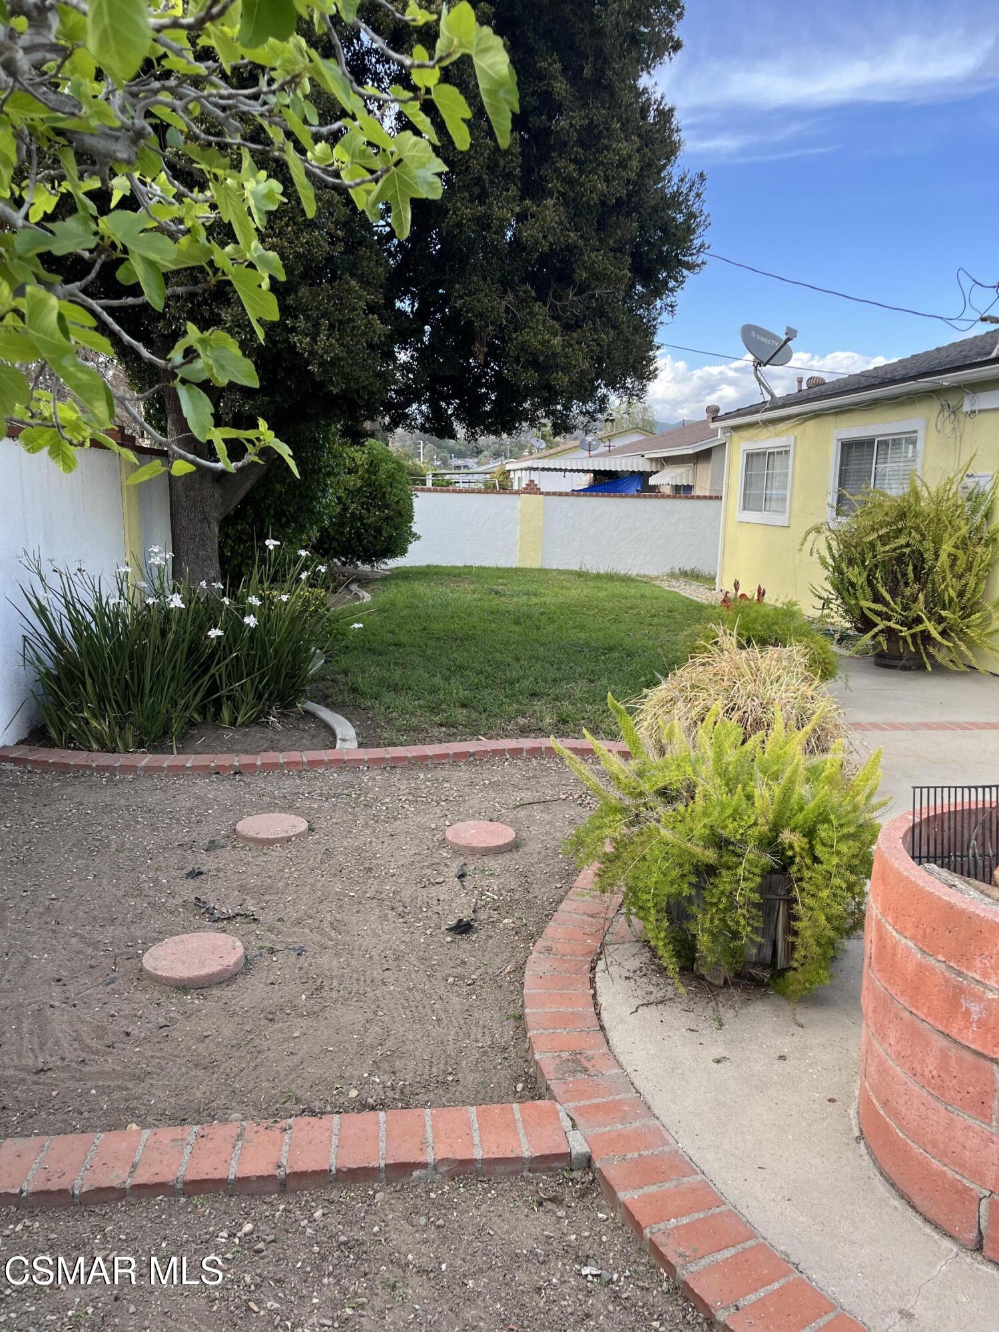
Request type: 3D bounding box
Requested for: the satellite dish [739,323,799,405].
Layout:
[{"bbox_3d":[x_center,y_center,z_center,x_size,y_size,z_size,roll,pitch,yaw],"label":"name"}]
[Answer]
[{"bbox_3d":[3.401,-3.807,12.600,0.720,1.030,0.680,-6,13,-35],"label":"satellite dish"}]

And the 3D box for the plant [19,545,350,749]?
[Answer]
[{"bbox_3d":[-1.860,-0.205,5.950,1.750,1.000,1.400,1,10,-5],"label":"plant"}]

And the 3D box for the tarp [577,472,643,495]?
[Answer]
[{"bbox_3d":[2.524,-4.127,23.000,1.500,0.750,1.200,1,10,-5],"label":"tarp"}]

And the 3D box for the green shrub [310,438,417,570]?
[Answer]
[{"bbox_3d":[-2.101,-2.507,15.600,1.650,2.000,1.600,1,10,-5],"label":"green shrub"}]

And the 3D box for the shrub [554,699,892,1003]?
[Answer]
[{"bbox_3d":[0.729,0.517,3.300,1.000,0.770,0.920,1,10,-5],"label":"shrub"}]

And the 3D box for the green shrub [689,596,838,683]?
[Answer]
[{"bbox_3d":[1.700,-0.020,6.500,0.920,0.720,0.900,1,10,-5],"label":"green shrub"}]

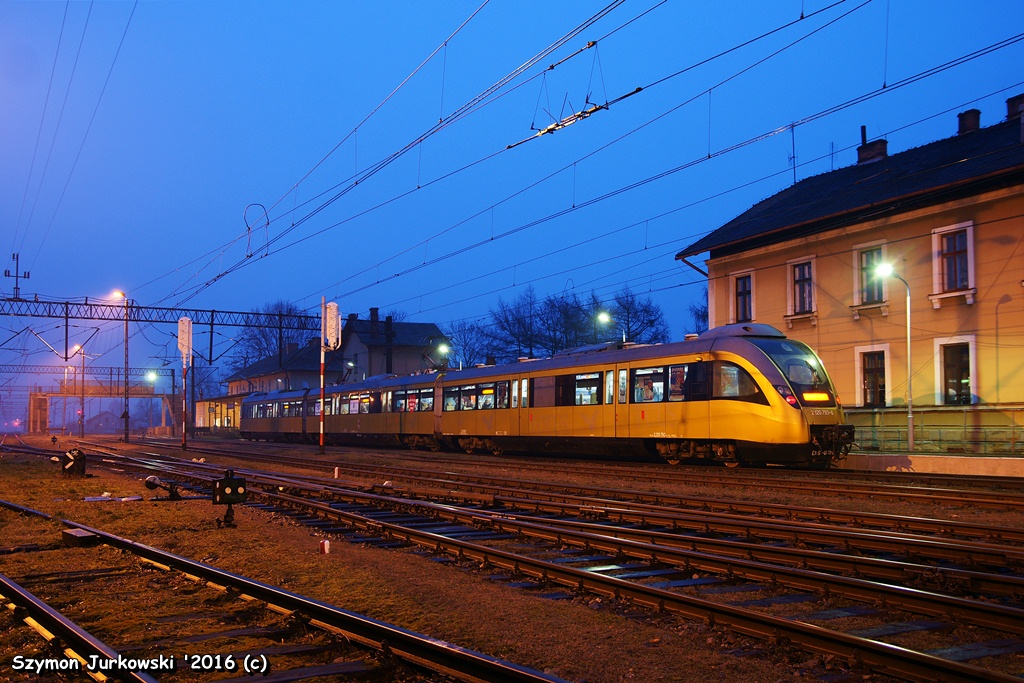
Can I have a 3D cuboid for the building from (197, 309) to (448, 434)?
[{"bbox_3d":[-24.876,4.850,113.021,14.000,12.500,52.000,2,-6,-28],"label":"building"}]

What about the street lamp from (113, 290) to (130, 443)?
[{"bbox_3d":[-27.456,1.793,66.000,1.120,10.650,0.320,2,-6,-28],"label":"street lamp"}]

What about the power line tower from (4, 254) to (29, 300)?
[{"bbox_3d":[-29.530,-3.818,56.000,1.450,2.750,0.350,2,-6,-28],"label":"power line tower"}]

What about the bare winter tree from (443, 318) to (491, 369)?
[{"bbox_3d":[-4.473,3.749,94.465,5.600,12.200,5.600,0,-5,0],"label":"bare winter tree"}]

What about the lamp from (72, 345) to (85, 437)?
[{"bbox_3d":[-48.918,5.646,106.000,1.200,10.600,0.320,2,-6,-28],"label":"lamp"}]

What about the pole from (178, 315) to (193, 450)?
[{"bbox_3d":[-15.652,2.042,45.000,0.660,6.400,0.500,2,-6,-28],"label":"pole"}]

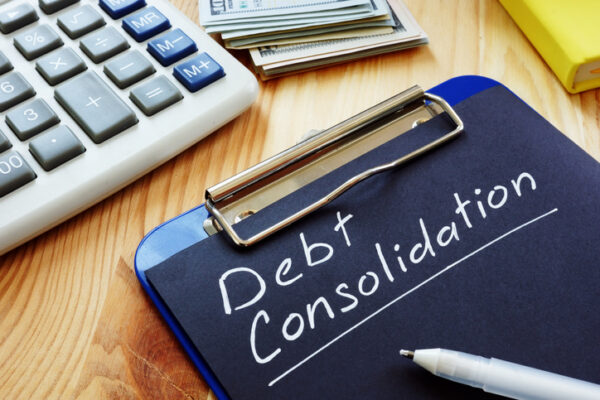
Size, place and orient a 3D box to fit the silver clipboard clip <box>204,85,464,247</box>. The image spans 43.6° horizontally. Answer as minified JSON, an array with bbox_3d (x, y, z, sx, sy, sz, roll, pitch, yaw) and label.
[{"bbox_3d":[0.014,-0.014,0.264,0.101,0.011,0.026,-28,57,-21],"label":"silver clipboard clip"}]

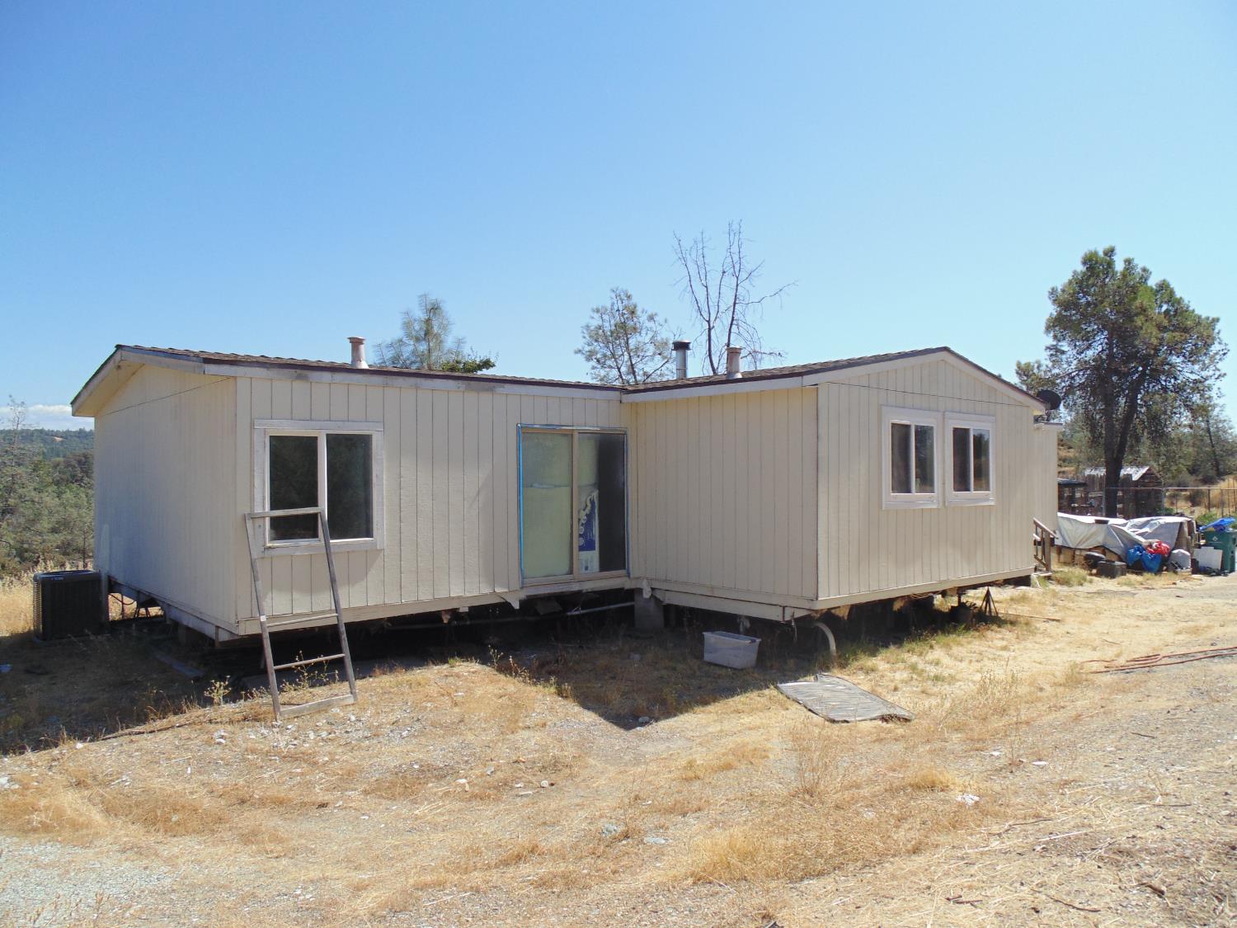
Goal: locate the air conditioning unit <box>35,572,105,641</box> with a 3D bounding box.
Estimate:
[{"bbox_3d":[-7.761,1.949,12.118,0.720,0.870,0.740,0,-1,-41],"label":"air conditioning unit"}]

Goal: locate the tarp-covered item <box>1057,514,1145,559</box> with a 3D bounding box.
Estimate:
[{"bbox_3d":[10.763,1.677,19.200,1.100,1.050,1.800,0,-1,-41],"label":"tarp-covered item"}]

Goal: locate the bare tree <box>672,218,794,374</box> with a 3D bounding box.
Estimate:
[{"bbox_3d":[4.415,-3.255,32.914,4.600,12.190,4.600,0,-1,0],"label":"bare tree"}]

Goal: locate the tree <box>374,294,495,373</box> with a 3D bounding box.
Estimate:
[{"bbox_3d":[-5.916,-1.267,26.942,4.000,8.210,4.000,0,-1,0],"label":"tree"}]

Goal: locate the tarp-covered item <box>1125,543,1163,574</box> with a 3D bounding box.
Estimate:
[{"bbox_3d":[10.921,1.966,17.800,0.550,0.600,0.680,0,-1,-41],"label":"tarp-covered item"}]

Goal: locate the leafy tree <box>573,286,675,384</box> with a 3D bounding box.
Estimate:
[{"bbox_3d":[0.297,-1.782,30.934,3.900,9.260,3.900,0,-1,0],"label":"leafy tree"}]

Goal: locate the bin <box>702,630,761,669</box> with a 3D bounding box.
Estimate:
[{"bbox_3d":[1.256,2.076,9.579,0.380,0.310,0.660,0,-1,-41],"label":"bin"}]

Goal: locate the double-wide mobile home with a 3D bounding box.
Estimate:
[{"bbox_3d":[2.075,0.240,16.341,19.970,3.530,10.900,0,-1,-41],"label":"double-wide mobile home"}]

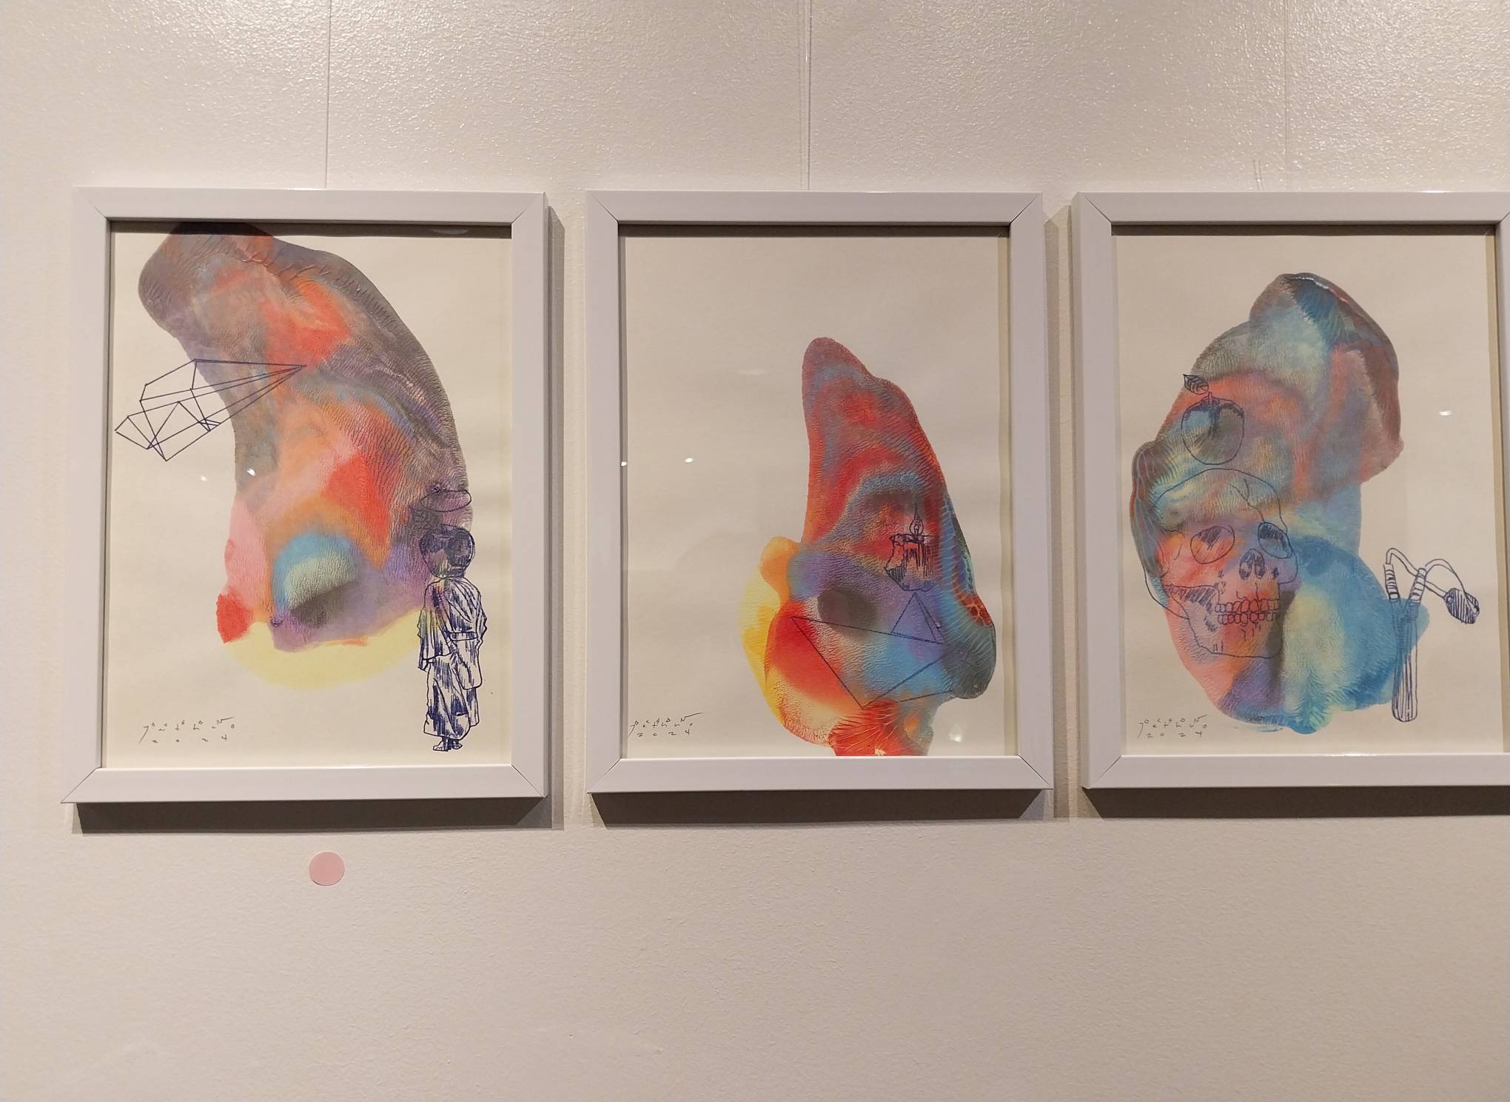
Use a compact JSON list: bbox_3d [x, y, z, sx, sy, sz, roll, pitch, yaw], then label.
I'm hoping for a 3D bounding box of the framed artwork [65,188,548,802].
[{"bbox_3d":[-0.317,-0.041,0.812,0.333,0.433,0.021,0,-2,-2],"label":"framed artwork"}]

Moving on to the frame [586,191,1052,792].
[{"bbox_3d":[0.046,-0.044,0.826,0.333,0.433,0.021,0,-2,-2],"label":"frame"}]

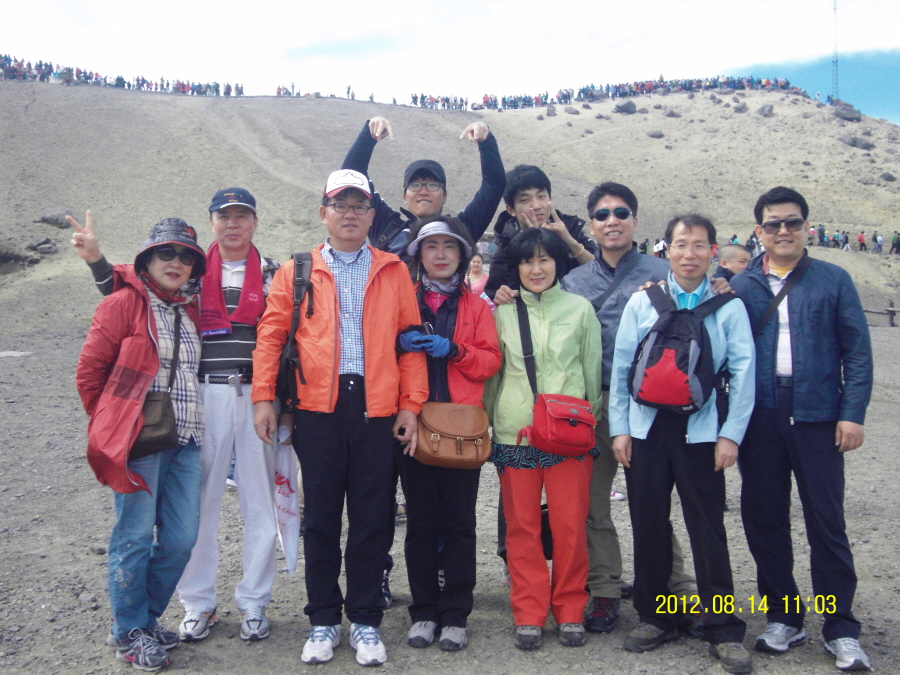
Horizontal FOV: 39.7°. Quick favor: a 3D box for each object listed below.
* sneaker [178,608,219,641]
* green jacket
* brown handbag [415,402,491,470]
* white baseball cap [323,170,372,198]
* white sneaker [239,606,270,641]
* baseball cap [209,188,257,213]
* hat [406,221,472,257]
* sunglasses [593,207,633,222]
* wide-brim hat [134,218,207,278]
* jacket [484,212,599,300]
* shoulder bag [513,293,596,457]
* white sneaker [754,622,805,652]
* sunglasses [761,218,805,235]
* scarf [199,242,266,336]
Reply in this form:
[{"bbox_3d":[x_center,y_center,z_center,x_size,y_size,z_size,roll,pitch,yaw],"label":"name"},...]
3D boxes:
[{"bbox_3d":[-0.972,1.086,4.840,0.108,0.110,0.285,0,4,5],"label":"sneaker"},{"bbox_3d":[0.358,0.100,4.780,0.460,0.600,0.280,0,4,3],"label":"green jacket"},{"bbox_3d":[0.009,0.352,4.460,0.275,0.225,0.120,4,-5,-12],"label":"brown handbag"},{"bbox_3d":[-0.366,-0.551,4.480,0.178,0.120,0.265,-1,4,-6],"label":"white baseball cap"},{"bbox_3d":[-0.760,1.088,4.850,0.108,0.110,0.285,-1,4,-9],"label":"white sneaker"},{"bbox_3d":[-0.831,-0.518,4.770,0.178,0.115,0.265,-1,4,-7],"label":"baseball cap"},{"bbox_3d":[-0.039,-0.366,4.660,0.235,0.125,0.220,0,4,1],"label":"hat"},{"bbox_3d":[0.631,-0.476,4.830,0.146,0.048,0.140,-4,3,9],"label":"sunglasses"},{"bbox_3d":[-1.035,-0.330,4.620,0.255,0.170,0.270,8,-2,-21],"label":"wide-brim hat"},{"bbox_3d":[0.377,-0.149,5.030,0.500,0.740,0.380,0,2,-1],"label":"jacket"},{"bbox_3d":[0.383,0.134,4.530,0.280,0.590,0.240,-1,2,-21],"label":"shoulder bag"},{"bbox_3d":[1.218,1.087,4.600,0.108,0.115,0.285,2,3,42],"label":"white sneaker"},{"bbox_3d":[1.201,-0.398,4.500,0.152,0.050,0.140,1,3,12],"label":"sunglasses"},{"bbox_3d":[-0.822,-0.184,4.730,0.250,0.355,0.200,-1,2,-6],"label":"scarf"}]

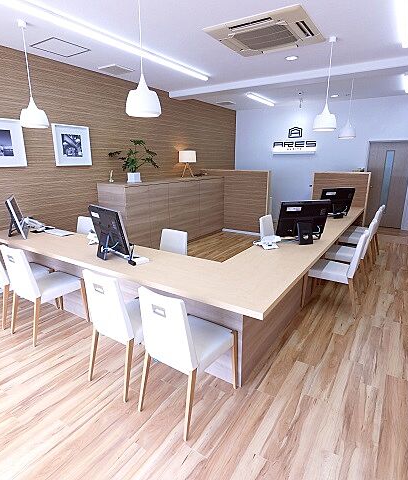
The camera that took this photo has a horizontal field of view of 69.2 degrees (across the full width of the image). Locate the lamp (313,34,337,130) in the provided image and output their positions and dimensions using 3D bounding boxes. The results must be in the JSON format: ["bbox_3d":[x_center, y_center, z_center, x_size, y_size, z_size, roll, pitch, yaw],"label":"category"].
[{"bbox_3d":[1.327,-1.634,3.139,0.245,0.915,0.245,10,18,33],"label":"lamp"}]

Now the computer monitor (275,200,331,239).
[{"bbox_3d":[0.962,-0.168,2.869,0.470,0.420,0.190,-1,15,-3],"label":"computer monitor"}]

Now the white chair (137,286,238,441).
[{"bbox_3d":[-0.118,0.635,1.829,0.450,0.846,0.547,9,18,33],"label":"white chair"}]

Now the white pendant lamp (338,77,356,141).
[{"bbox_3d":[2.175,-1.957,4.362,0.245,0.895,0.245,10,18,33],"label":"white pendant lamp"}]

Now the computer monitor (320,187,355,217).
[{"bbox_3d":[1.955,-0.540,4.312,0.573,0.404,0.200,-5,16,-17],"label":"computer monitor"}]

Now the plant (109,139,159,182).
[{"bbox_3d":[-1.119,-1.275,4.725,0.780,0.700,0.660,-4,15,-12],"label":"plant"}]

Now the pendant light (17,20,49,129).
[{"bbox_3d":[-1.705,-1.608,2.899,0.260,0.906,0.260,9,18,33],"label":"pendant light"}]

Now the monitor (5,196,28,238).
[{"bbox_3d":[-1.984,-0.218,3.139,0.190,0.420,0.470,-6,16,-19],"label":"monitor"}]

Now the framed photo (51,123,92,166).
[{"bbox_3d":[-1.833,-1.329,4.175,0.030,0.539,0.563,9,18,33],"label":"framed photo"}]

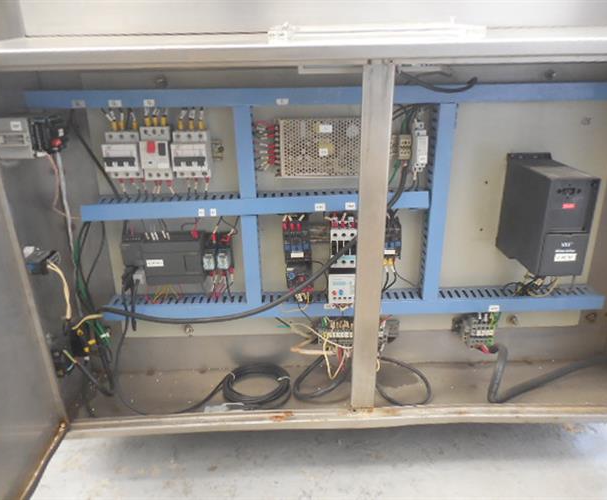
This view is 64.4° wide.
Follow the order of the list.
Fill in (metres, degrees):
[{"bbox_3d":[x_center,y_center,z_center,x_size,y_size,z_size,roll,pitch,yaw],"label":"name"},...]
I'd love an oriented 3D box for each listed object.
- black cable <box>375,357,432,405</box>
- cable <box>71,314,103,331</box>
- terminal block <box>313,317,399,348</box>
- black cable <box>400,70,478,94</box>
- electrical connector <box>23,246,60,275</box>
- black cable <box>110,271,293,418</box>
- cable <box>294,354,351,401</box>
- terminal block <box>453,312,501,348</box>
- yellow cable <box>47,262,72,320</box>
[{"bbox_3d":[0.174,0.237,0.874,0.120,0.063,0.060,-1,20,-2],"label":"black cable"},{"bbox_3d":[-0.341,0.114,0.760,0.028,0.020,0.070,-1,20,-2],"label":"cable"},{"bbox_3d":[0.100,0.140,0.873,0.155,0.055,0.048,-1,20,-2],"label":"terminal block"},{"bbox_3d":[0.181,-0.222,0.640,0.114,0.027,0.030,-1,20,-2],"label":"black cable"},{"bbox_3d":[-0.358,0.011,0.662,0.036,0.030,0.032,-1,20,-2],"label":"electrical connector"},{"bbox_3d":[-0.179,0.136,0.844,0.307,0.268,0.120,-1,20,-2],"label":"black cable"},{"bbox_3d":[0.037,0.231,0.872,0.111,0.057,0.050,-1,20,-2],"label":"cable"},{"bbox_3d":[0.316,0.138,0.881,0.068,0.061,0.050,-1,20,-2],"label":"terminal block"},{"bbox_3d":[-0.346,0.060,0.691,0.020,0.095,0.025,-1,20,-2],"label":"yellow cable"}]

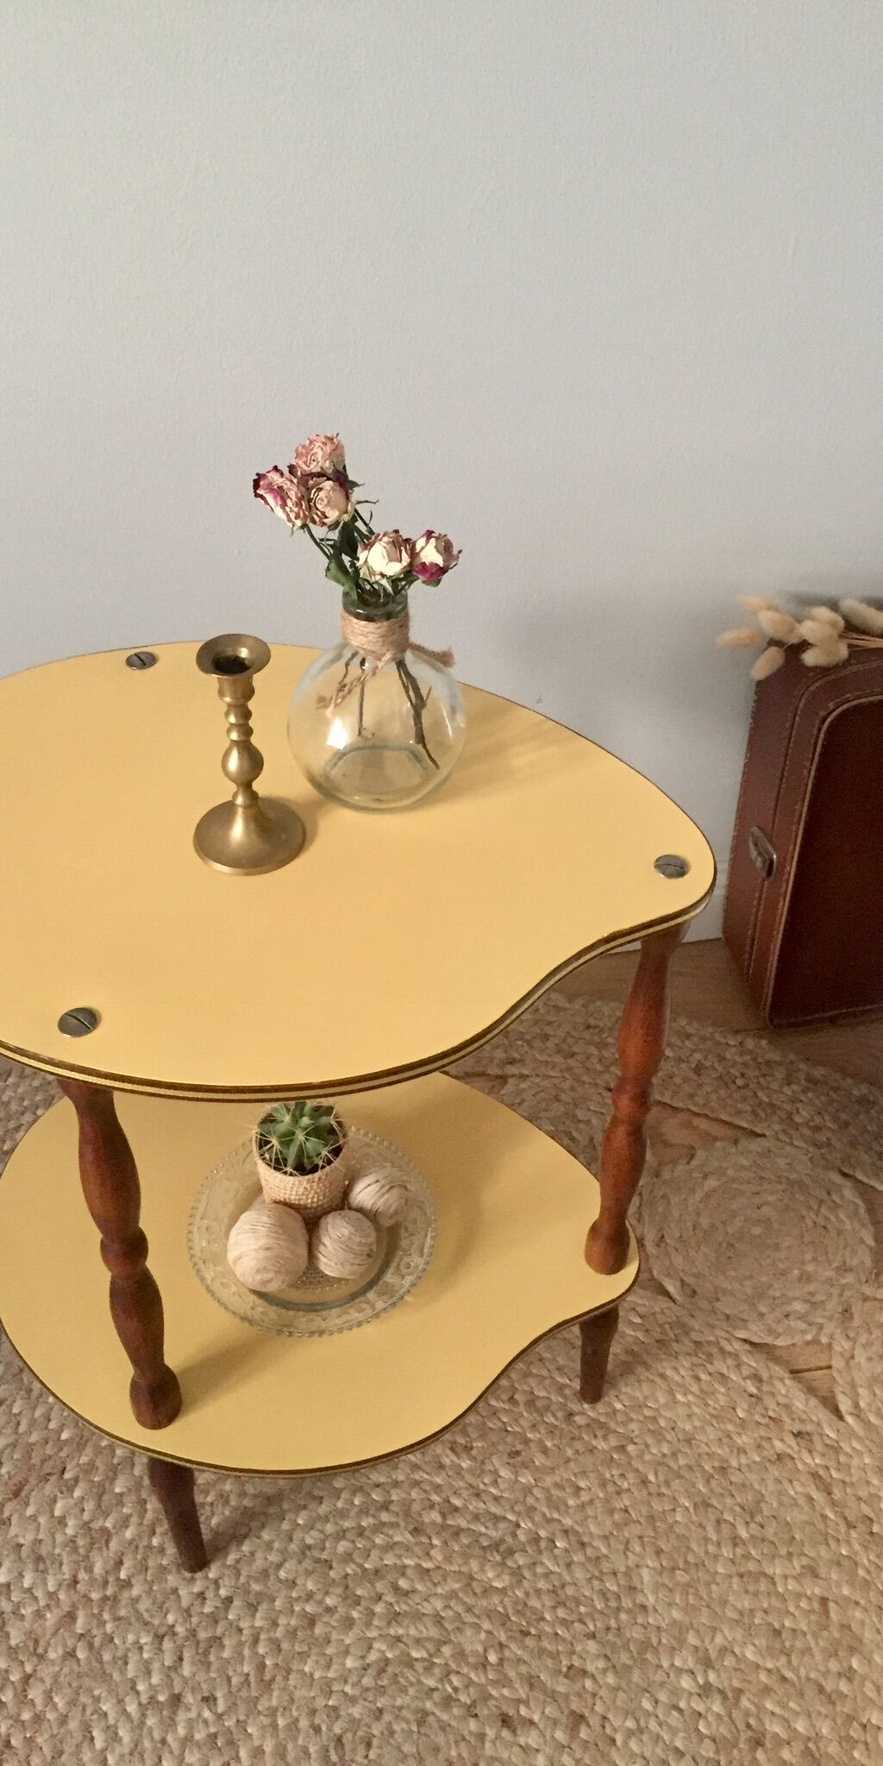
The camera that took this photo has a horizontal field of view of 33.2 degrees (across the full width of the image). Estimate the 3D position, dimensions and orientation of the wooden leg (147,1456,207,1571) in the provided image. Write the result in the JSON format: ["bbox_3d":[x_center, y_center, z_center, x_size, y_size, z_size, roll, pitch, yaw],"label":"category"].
[{"bbox_3d":[-0.177,0.415,0.994,0.029,0.186,0.029,0,39,1],"label":"wooden leg"}]

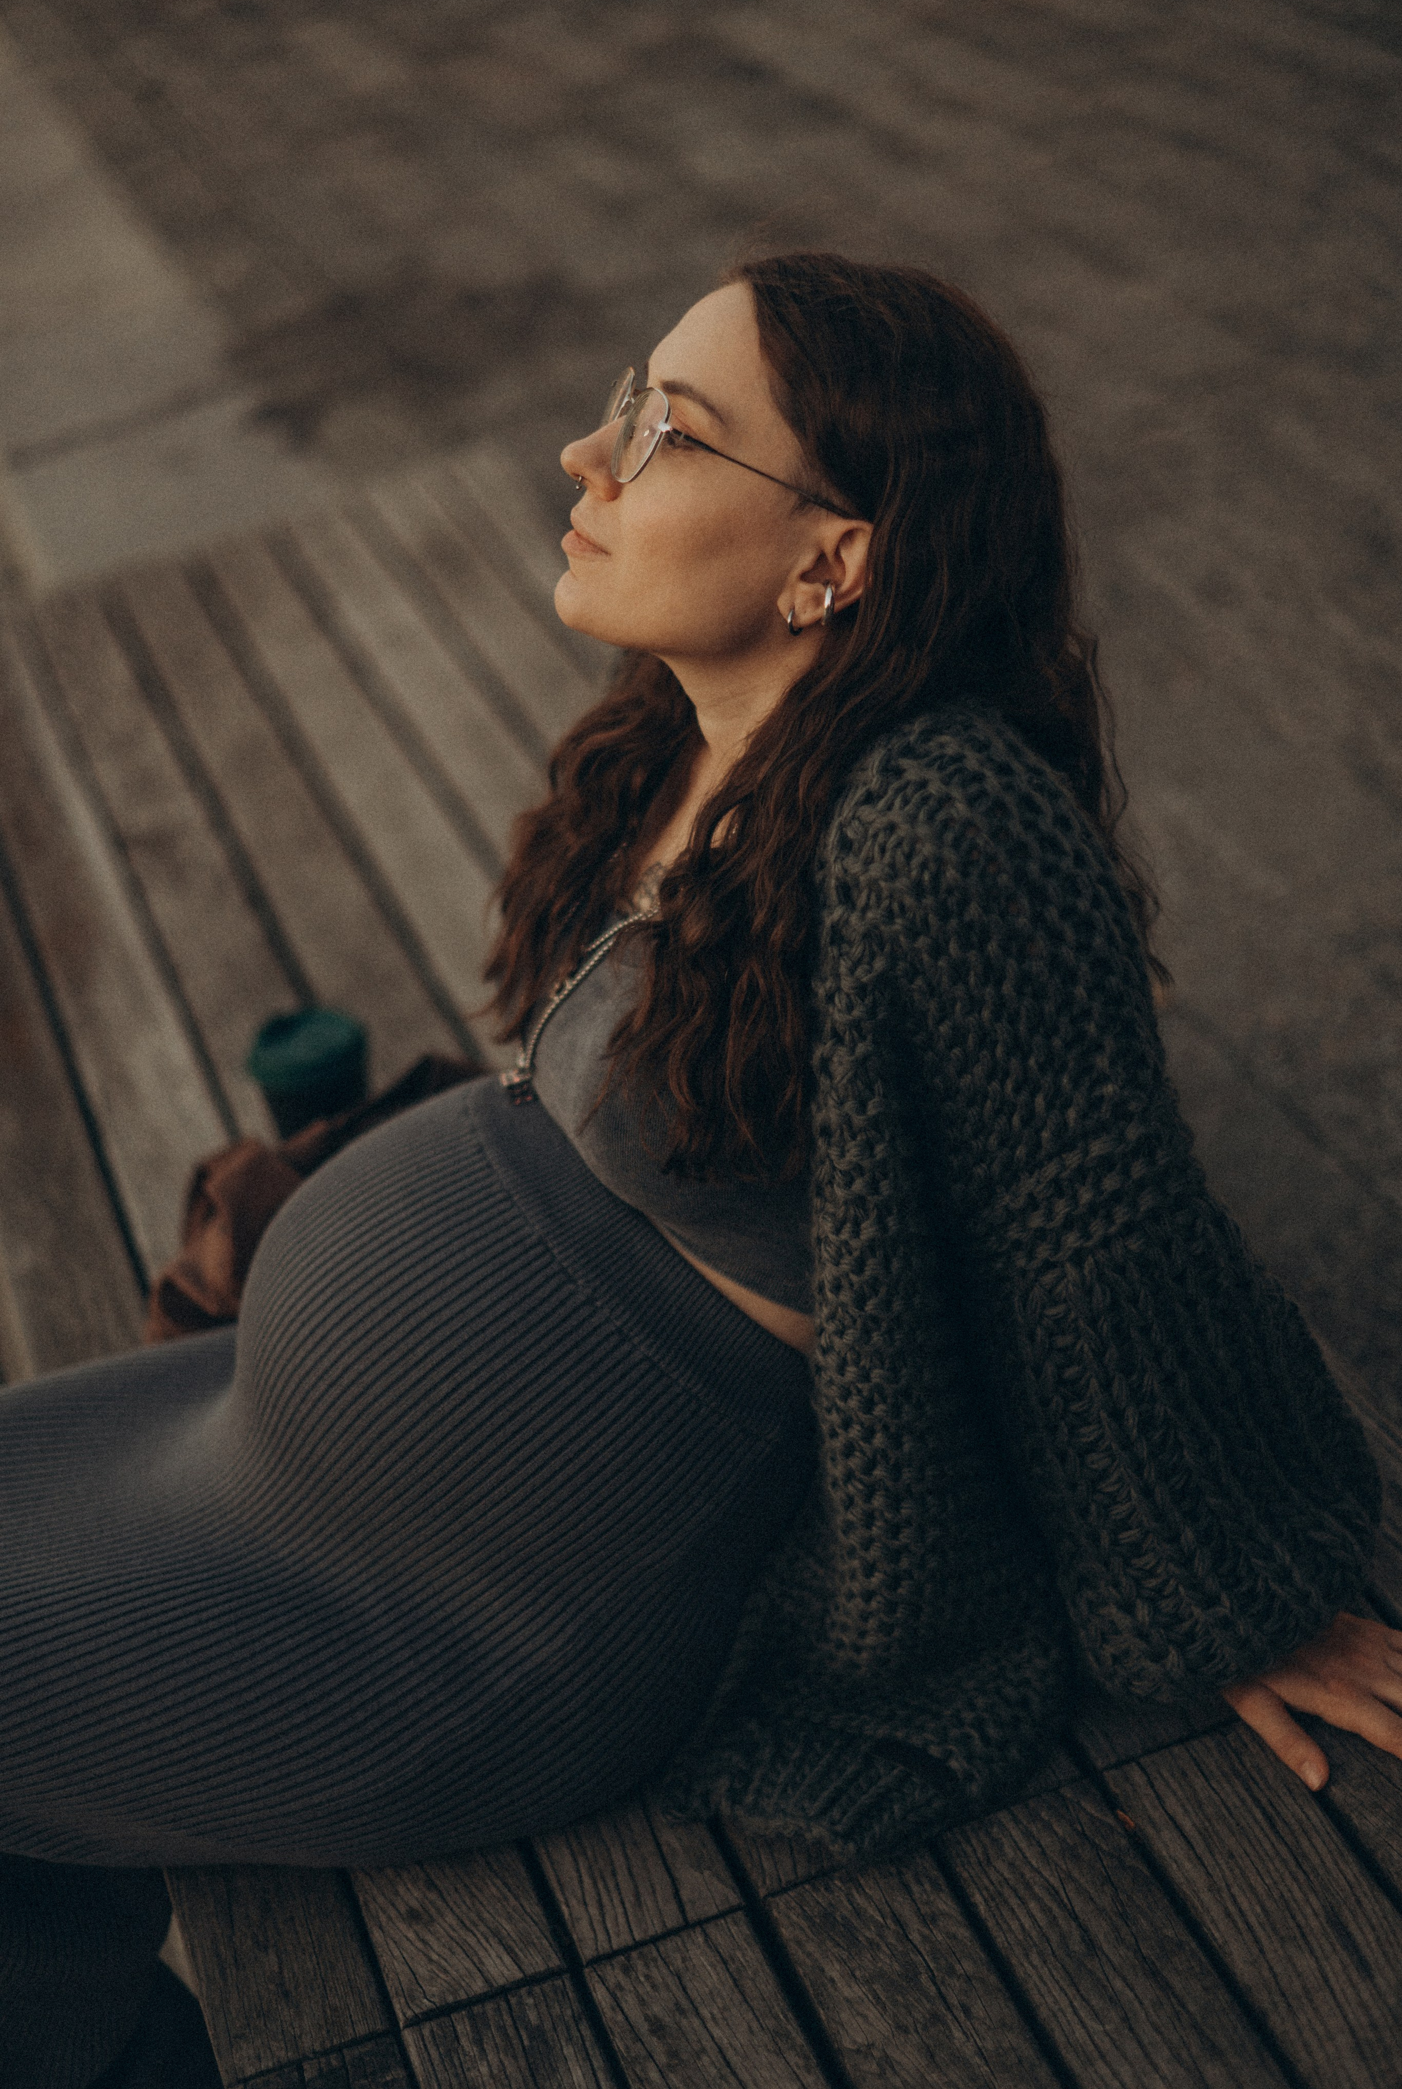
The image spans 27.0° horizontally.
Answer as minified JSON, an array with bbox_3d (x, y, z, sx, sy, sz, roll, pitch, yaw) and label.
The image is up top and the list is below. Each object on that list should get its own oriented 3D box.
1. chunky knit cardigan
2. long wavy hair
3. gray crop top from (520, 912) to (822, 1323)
[{"bbox_3d":[0.077,0.013,1.658,0.418,0.615,0.585,-12,32,-16],"label":"chunky knit cardigan"},{"bbox_3d":[0.056,-0.178,1.557,0.378,0.474,0.292,-14,32,-15],"label":"long wavy hair"},{"bbox_3d":[0.022,-0.026,1.637,0.267,0.353,0.343,-4,29,-20],"label":"gray crop top"}]

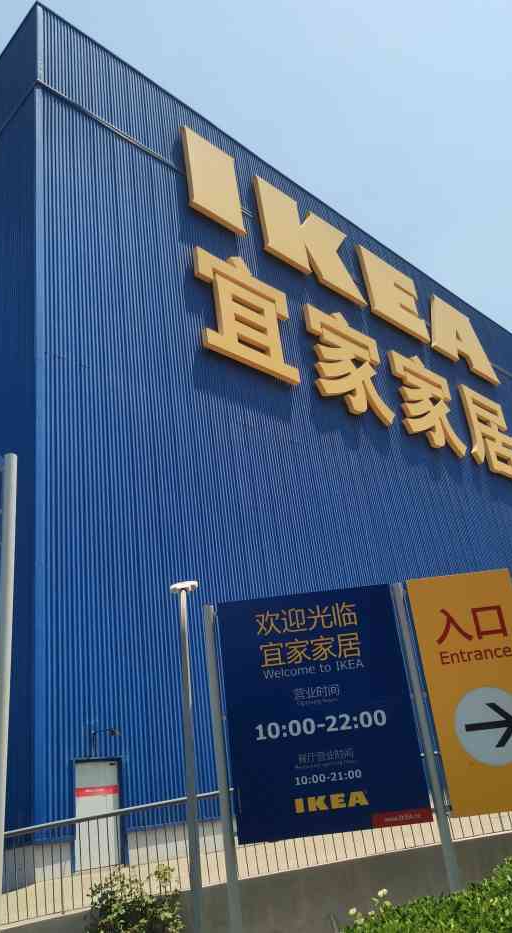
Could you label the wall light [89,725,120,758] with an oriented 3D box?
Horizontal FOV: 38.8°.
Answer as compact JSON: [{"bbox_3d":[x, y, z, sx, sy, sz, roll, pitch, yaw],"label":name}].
[{"bbox_3d":[-3.247,5.895,15.605,0.250,0.470,0.900,16,-34,-42],"label":"wall light"}]

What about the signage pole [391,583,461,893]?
[{"bbox_3d":[1.638,2.680,6.856,0.100,3.243,0.100,-9,-24,3],"label":"signage pole"}]

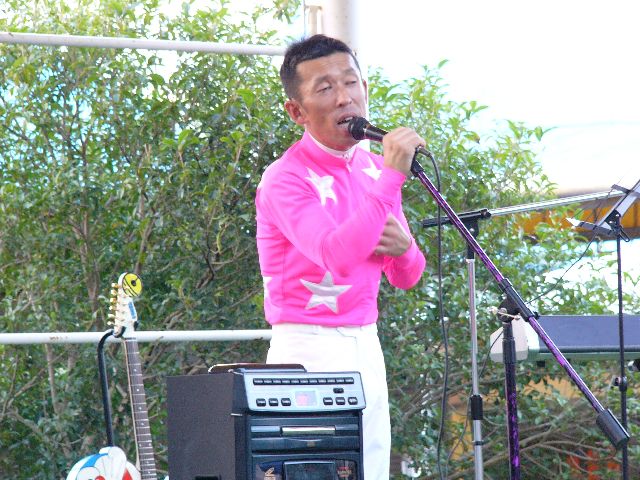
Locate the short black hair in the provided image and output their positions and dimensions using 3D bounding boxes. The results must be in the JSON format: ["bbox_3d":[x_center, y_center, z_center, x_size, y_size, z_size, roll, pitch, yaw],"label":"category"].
[{"bbox_3d":[-0.003,-0.348,8.210,0.167,0.148,0.195,-12,-7,-24],"label":"short black hair"}]

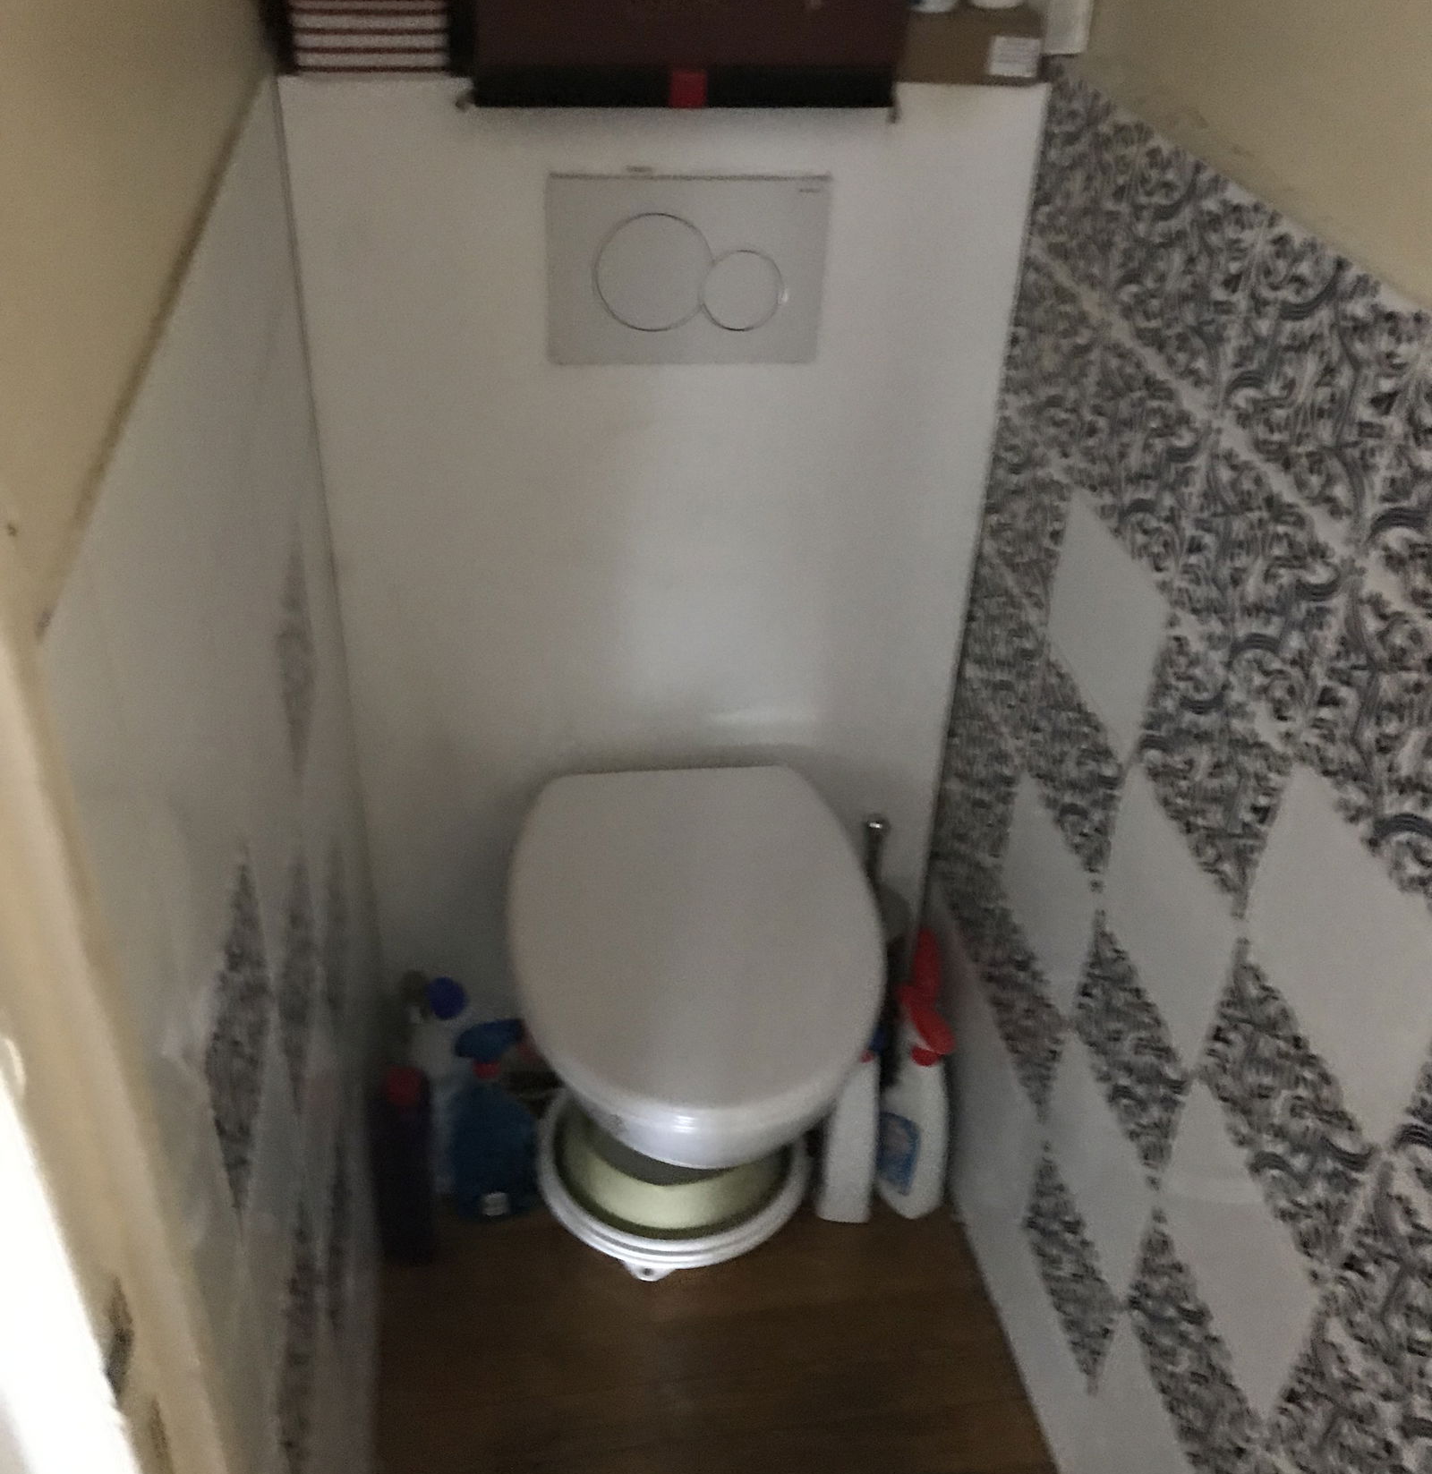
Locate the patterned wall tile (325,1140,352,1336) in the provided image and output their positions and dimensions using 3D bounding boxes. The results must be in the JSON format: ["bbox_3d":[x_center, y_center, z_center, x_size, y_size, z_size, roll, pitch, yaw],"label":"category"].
[{"bbox_3d":[-0.316,0.411,1.287,0.010,0.142,0.195,-3,34,-9],"label":"patterned wall tile"}]

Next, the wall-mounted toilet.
[{"bbox_3d":[-0.030,0.349,1.602,0.355,0.455,0.510,-3,35,-8],"label":"wall-mounted toilet"}]

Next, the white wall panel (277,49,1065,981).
[{"bbox_3d":[-0.054,-0.075,1.614,0.642,1.150,0.030,-3,34,-9],"label":"white wall panel"}]

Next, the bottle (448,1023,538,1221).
[{"bbox_3d":[-0.247,0.418,1.709,0.100,0.270,0.065,-8,35,-15],"label":"bottle"}]

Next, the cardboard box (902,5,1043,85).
[{"bbox_3d":[0.198,-0.630,1.378,0.138,0.057,0.160,-3,34,-9],"label":"cardboard box"}]

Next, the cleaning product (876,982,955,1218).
[{"bbox_3d":[0.224,0.416,1.763,0.058,0.268,0.105,-20,41,-29],"label":"cleaning product"}]

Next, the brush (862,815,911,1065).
[{"bbox_3d":[0.168,0.273,1.794,0.098,0.445,0.098,-3,34,-9],"label":"brush"}]

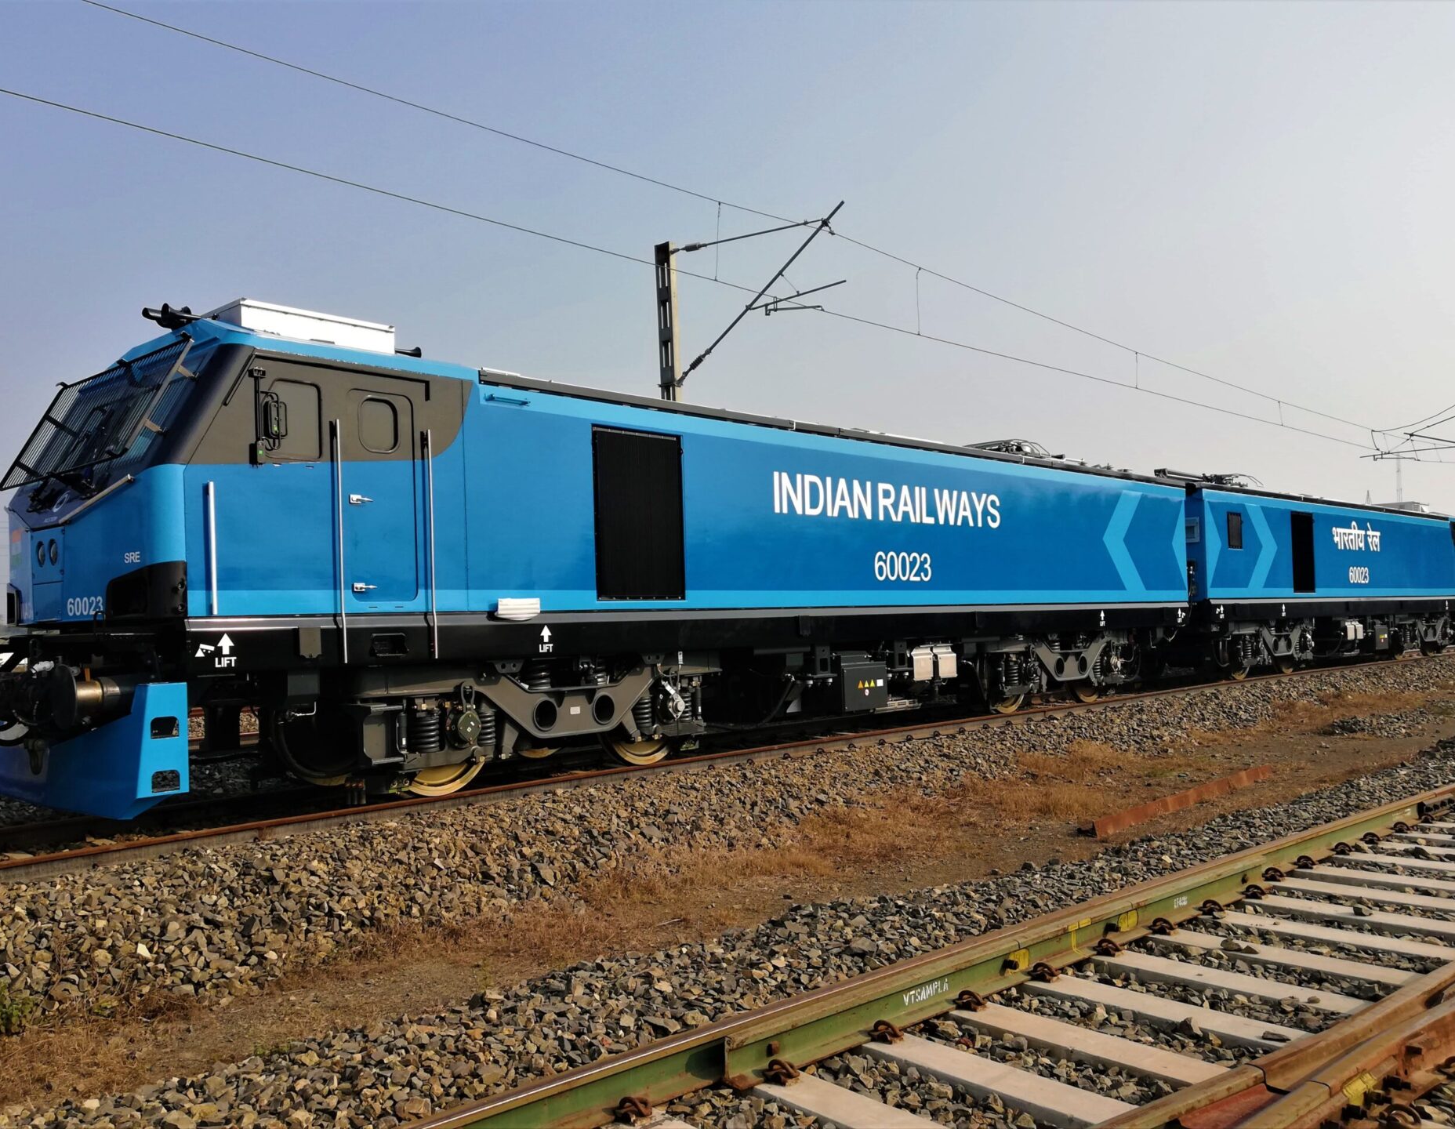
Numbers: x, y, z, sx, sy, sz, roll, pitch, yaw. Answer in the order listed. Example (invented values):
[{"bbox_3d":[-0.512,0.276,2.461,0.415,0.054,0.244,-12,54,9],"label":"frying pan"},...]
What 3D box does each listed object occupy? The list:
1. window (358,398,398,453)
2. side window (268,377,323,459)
[{"bbox_3d":[-3.031,-1.202,10.181,0.060,0.493,0.379,-4,-4,45],"label":"window"},{"bbox_3d":[-3.564,-1.178,9.642,0.060,0.656,0.469,-4,-4,45],"label":"side window"}]

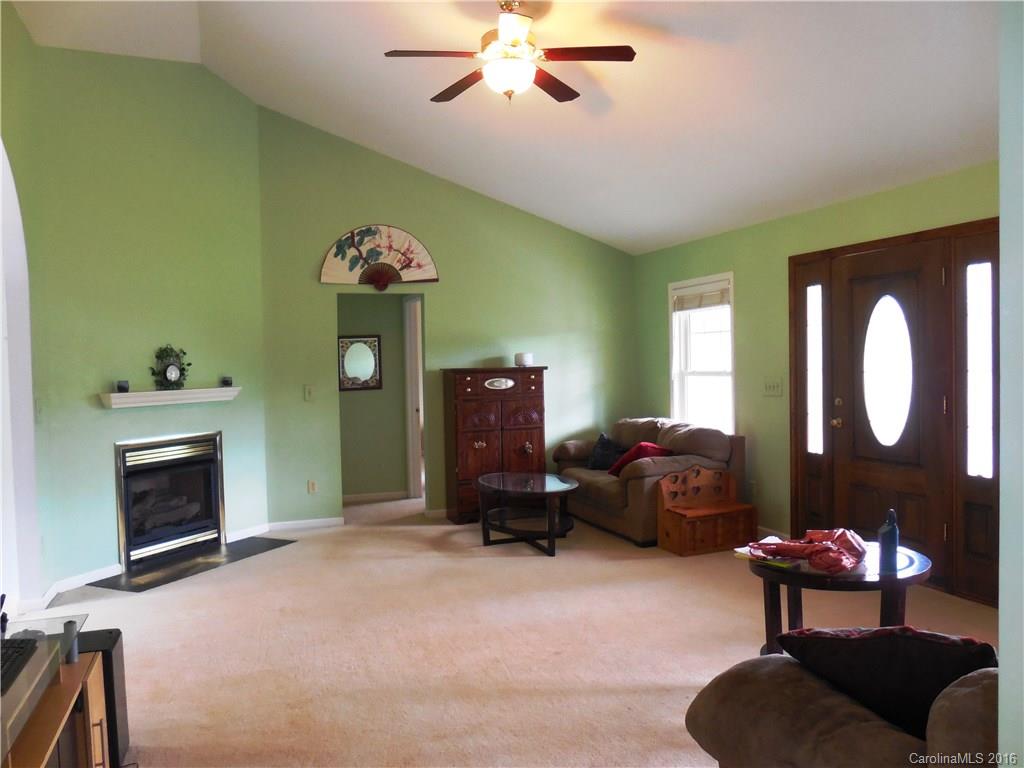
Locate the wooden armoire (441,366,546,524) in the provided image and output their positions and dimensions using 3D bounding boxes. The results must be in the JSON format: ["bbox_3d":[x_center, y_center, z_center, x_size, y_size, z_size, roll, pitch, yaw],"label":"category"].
[{"bbox_3d":[-0.155,0.534,7.070,0.900,1.360,0.470,-2,2,-22],"label":"wooden armoire"}]

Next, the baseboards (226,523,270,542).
[{"bbox_3d":[-2.182,1.230,6.360,0.020,0.080,0.490,0,2,23],"label":"baseboards"}]

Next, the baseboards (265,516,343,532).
[{"bbox_3d":[-1.765,1.205,6.635,0.637,0.075,0.016,-2,2,-21],"label":"baseboards"}]

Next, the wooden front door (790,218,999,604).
[{"bbox_3d":[2.425,0.144,4.947,0.120,2.140,1.680,-2,2,-22],"label":"wooden front door"}]

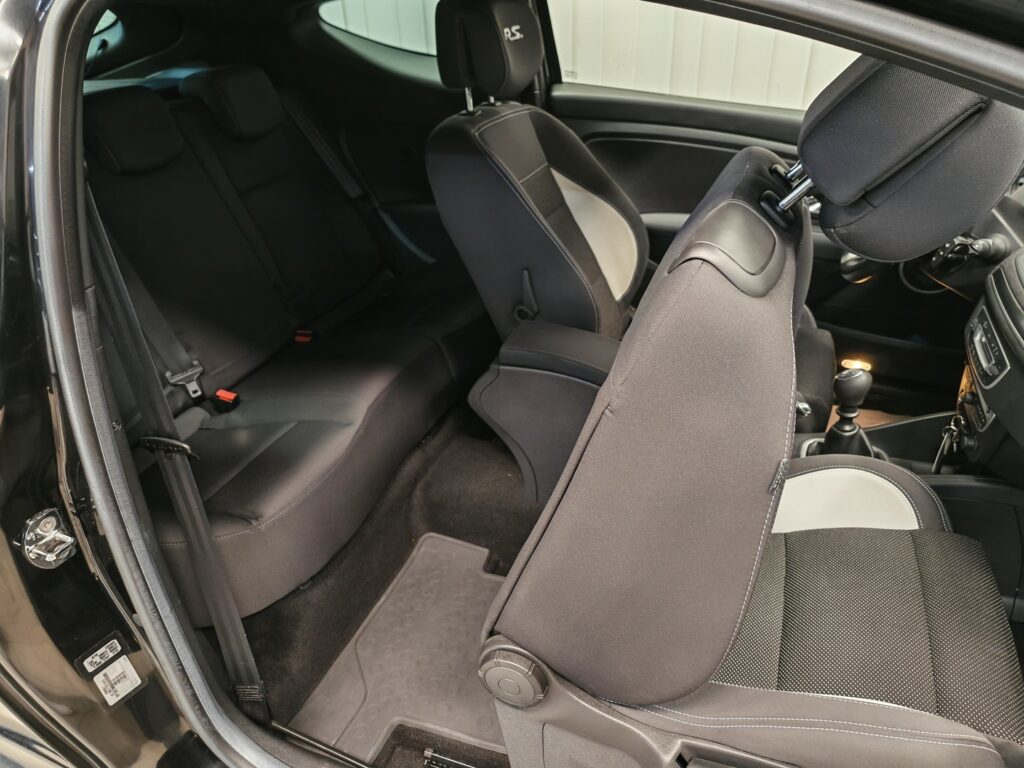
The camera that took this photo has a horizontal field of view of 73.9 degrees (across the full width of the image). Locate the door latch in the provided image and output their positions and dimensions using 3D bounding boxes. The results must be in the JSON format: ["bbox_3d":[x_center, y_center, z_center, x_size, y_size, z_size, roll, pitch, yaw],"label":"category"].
[{"bbox_3d":[-0.501,0.169,0.735,0.036,0.064,0.045,13,34,25],"label":"door latch"}]

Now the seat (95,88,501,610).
[{"bbox_3d":[-0.531,-0.252,1.481,0.766,0.711,1.319,7,32,18],"label":"seat"}]

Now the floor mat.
[{"bbox_3d":[-0.080,0.473,1.218,0.459,0.030,0.507,7,32,18],"label":"floor mat"}]

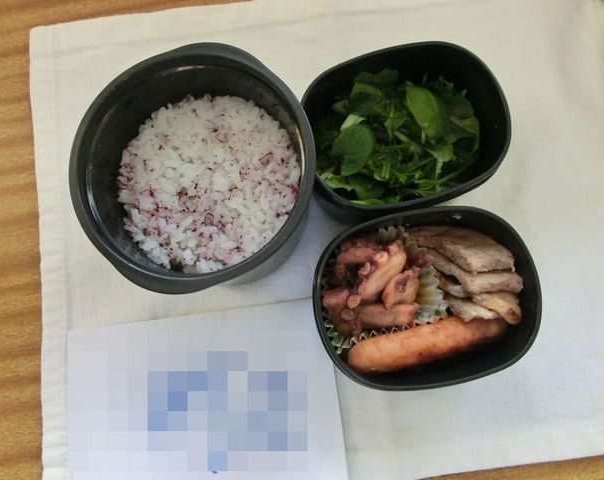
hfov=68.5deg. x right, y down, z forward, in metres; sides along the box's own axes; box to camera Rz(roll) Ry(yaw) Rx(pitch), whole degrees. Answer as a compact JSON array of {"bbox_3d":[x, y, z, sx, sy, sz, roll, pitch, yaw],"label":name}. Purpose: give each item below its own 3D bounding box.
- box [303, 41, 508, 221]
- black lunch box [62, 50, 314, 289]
[{"bbox_3d":[0.061,-0.064,0.282,0.117,0.052,0.094,-15,82,-2],"label":"box"},{"bbox_3d":[-0.059,-0.036,0.271,0.132,0.068,0.140,10,82,2],"label":"black lunch box"}]

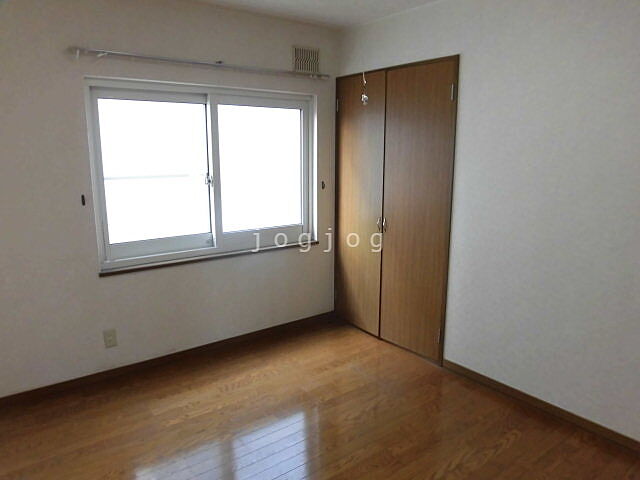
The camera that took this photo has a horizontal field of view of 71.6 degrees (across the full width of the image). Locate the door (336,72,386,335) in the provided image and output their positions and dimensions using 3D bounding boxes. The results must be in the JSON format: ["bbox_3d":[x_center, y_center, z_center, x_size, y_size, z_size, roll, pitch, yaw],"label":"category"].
[{"bbox_3d":[0.320,-0.258,3.635,0.040,2.035,0.550,-8,14,-36],"label":"door"}]

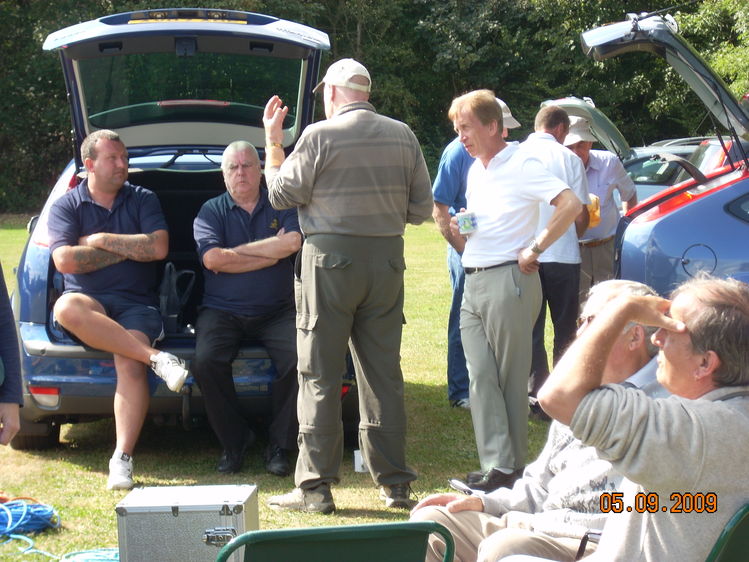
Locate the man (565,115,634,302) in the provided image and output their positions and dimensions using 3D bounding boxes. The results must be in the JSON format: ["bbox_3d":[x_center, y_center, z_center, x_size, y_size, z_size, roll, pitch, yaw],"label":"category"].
[{"bbox_3d":[1.303,-0.130,14.100,0.520,1.654,0.400,2,3,37],"label":"man"}]

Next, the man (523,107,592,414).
[{"bbox_3d":[0.988,-0.118,13.300,0.500,1.679,0.400,2,3,35],"label":"man"}]

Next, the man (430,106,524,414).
[{"bbox_3d":[0.572,-0.157,13.600,0.450,1.734,0.480,2,3,33],"label":"man"}]

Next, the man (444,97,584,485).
[{"bbox_3d":[0.582,0.030,10.300,0.450,1.679,0.520,-2,3,-38],"label":"man"}]

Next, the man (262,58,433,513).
[{"bbox_3d":[-0.106,0.008,9.500,0.600,1.760,0.500,-1,3,-23],"label":"man"}]

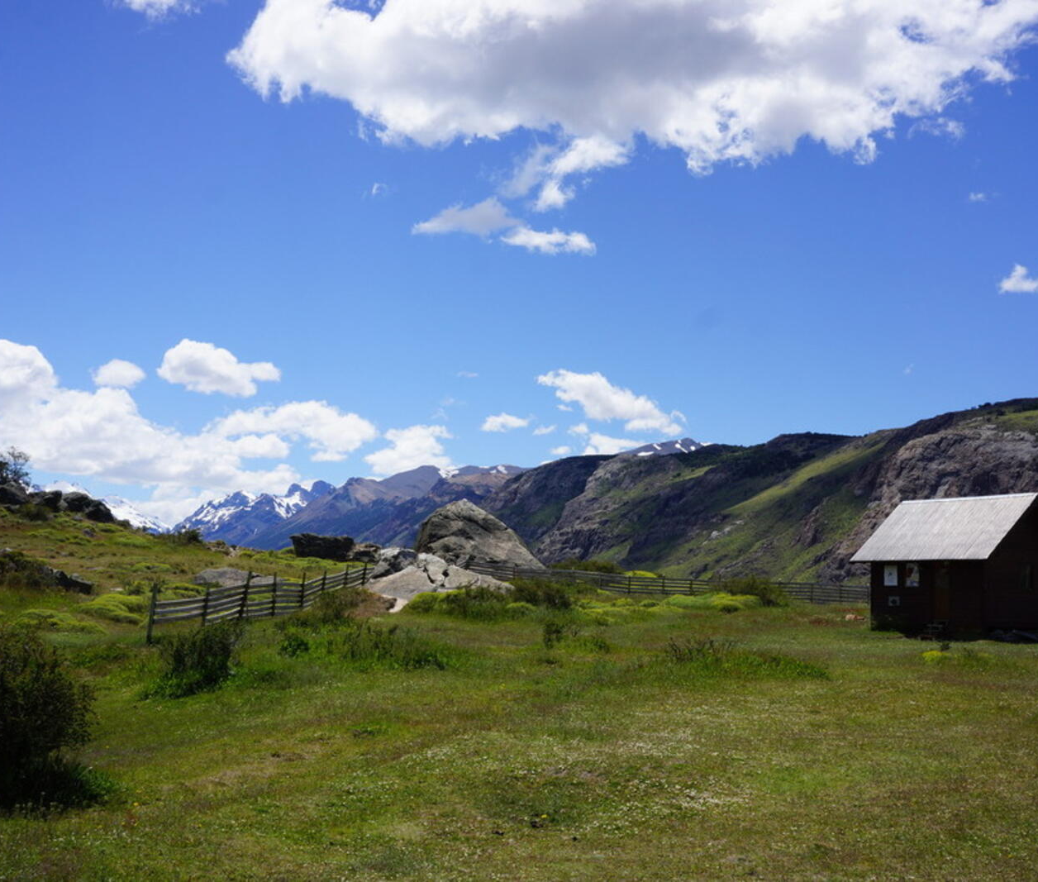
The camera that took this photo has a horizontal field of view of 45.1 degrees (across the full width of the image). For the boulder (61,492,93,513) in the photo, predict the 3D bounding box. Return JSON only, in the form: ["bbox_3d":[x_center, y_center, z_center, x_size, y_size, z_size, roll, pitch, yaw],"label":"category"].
[{"bbox_3d":[-26.171,3.640,74.000,1.900,1.187,1.615,3,-7,-19],"label":"boulder"}]

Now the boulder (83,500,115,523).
[{"bbox_3d":[-24.212,4.077,72.000,1.733,1.270,1.473,3,-7,-18],"label":"boulder"}]

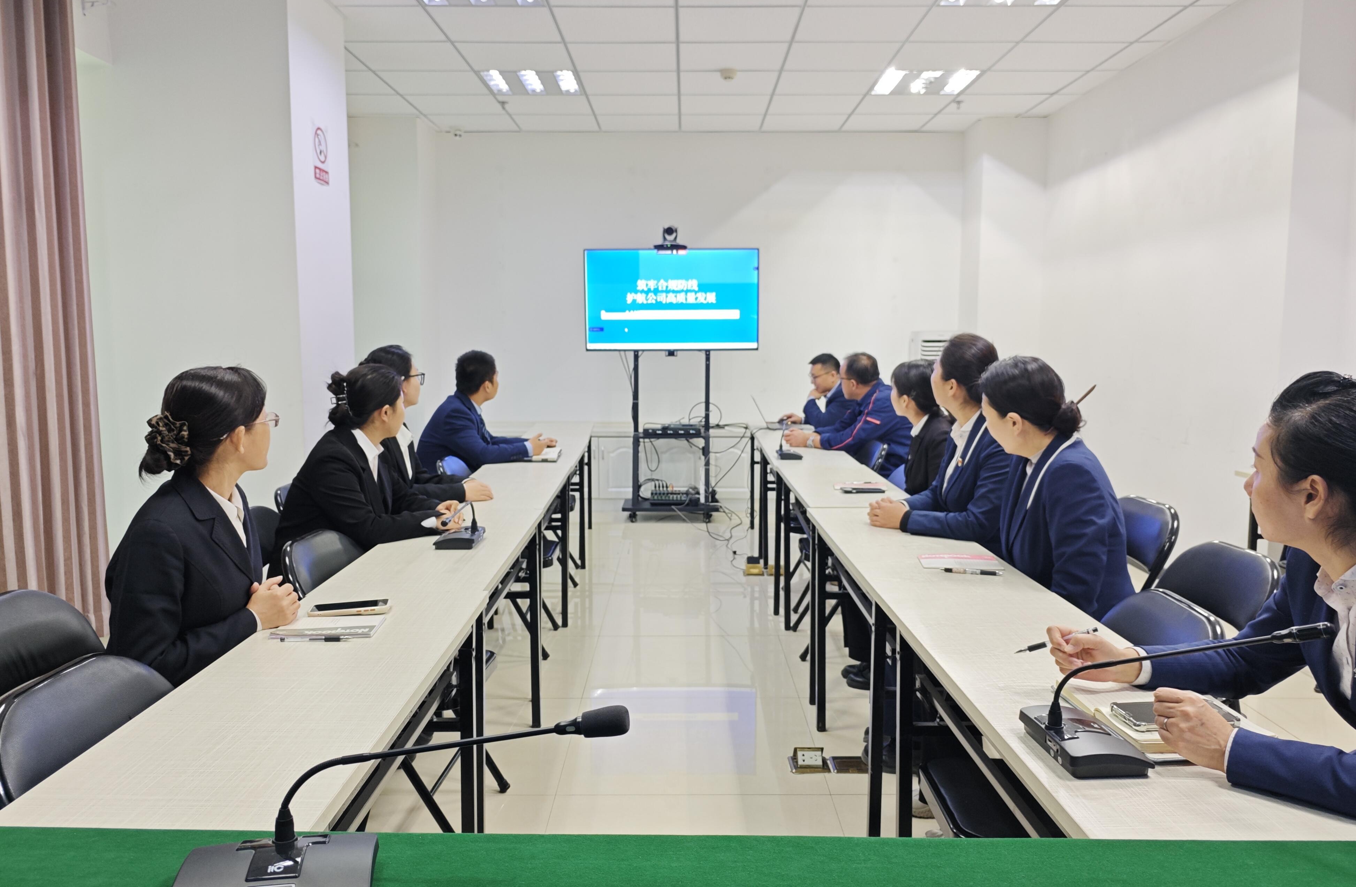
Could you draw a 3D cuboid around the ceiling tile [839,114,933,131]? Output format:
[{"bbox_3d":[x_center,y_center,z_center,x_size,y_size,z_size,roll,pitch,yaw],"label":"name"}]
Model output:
[{"bbox_3d":[1.548,-2.392,7.009,0.612,0.020,0.571,0,7,0],"label":"ceiling tile"}]

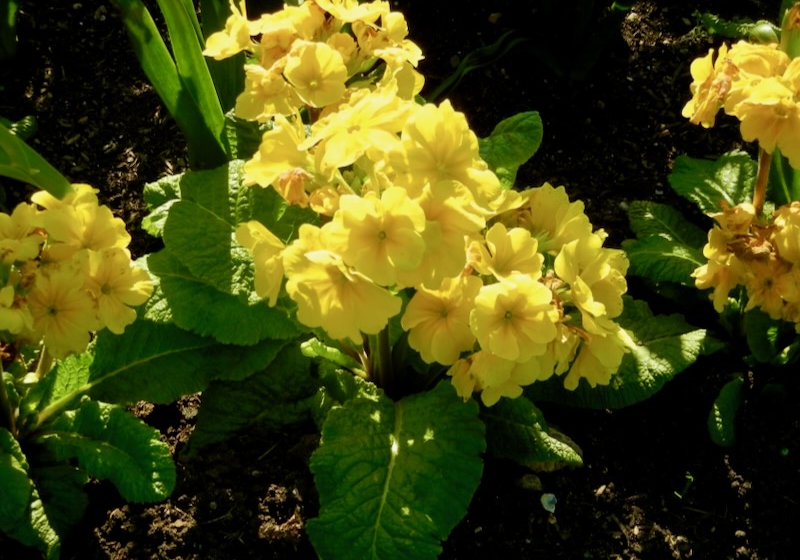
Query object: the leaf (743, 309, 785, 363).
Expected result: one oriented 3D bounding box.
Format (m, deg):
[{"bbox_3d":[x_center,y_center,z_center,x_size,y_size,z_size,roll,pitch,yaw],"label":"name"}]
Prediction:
[{"bbox_3d":[0.192,0.029,0.634,0.023,0.025,0.022,-4,40,-4],"label":"leaf"}]

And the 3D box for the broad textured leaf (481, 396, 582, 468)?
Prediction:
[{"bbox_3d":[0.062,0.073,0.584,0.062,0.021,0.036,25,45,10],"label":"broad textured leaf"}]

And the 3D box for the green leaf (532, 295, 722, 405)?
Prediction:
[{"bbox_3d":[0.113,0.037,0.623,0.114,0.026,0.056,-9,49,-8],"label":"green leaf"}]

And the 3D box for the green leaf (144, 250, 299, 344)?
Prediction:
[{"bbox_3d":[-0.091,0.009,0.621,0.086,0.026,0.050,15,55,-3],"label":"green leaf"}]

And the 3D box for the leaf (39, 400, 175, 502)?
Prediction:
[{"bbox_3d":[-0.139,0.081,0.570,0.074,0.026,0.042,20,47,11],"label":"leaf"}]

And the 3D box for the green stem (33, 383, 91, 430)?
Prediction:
[{"bbox_3d":[-0.170,0.064,0.604,0.042,0.007,0.007,-37,42,14],"label":"green stem"}]

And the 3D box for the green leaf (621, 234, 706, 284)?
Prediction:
[{"bbox_3d":[0.145,-0.011,0.659,0.047,0.018,0.036,4,40,4],"label":"green leaf"}]

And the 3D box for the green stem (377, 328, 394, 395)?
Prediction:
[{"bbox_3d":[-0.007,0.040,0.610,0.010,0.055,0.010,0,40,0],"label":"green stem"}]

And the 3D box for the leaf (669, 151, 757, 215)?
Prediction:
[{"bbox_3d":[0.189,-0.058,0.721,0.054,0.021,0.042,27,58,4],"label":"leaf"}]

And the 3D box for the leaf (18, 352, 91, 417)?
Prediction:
[{"bbox_3d":[-0.172,0.052,0.602,0.040,0.022,0.028,-26,46,-27],"label":"leaf"}]

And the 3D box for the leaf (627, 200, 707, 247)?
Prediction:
[{"bbox_3d":[0.154,-0.032,0.692,0.050,0.020,0.036,26,46,27],"label":"leaf"}]

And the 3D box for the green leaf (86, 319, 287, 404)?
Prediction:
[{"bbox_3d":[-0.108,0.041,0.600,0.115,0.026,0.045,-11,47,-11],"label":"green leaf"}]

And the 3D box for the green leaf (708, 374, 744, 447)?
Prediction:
[{"bbox_3d":[0.165,0.066,0.608,0.018,0.020,0.039,13,42,16],"label":"green leaf"}]

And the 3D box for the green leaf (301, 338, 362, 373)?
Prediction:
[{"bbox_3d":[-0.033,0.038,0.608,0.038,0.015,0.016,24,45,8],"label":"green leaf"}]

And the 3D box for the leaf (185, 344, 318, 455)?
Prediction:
[{"bbox_3d":[-0.076,0.059,0.603,0.074,0.032,0.056,-11,41,-13],"label":"leaf"}]

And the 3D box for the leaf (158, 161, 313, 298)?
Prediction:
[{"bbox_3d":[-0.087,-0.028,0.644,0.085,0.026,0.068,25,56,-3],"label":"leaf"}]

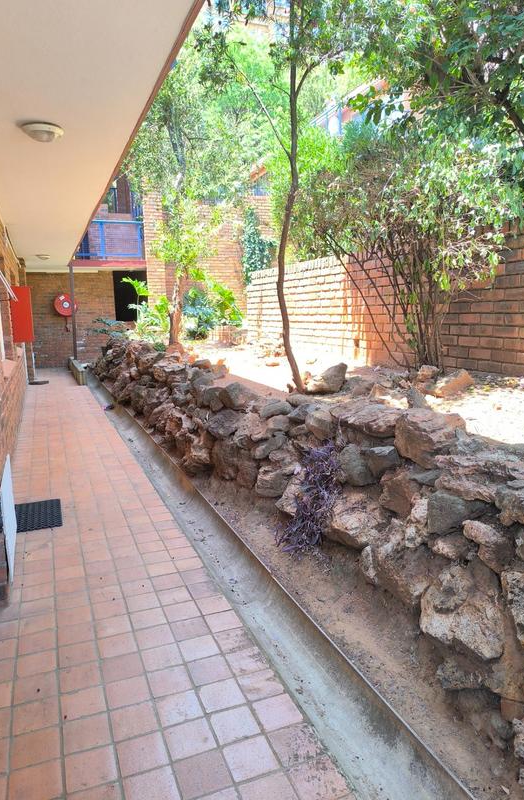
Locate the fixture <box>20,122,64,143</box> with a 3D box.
[{"bbox_3d":[-1.359,-1.641,3.303,0.248,0.070,0.248,-4,10,-22],"label":"fixture"}]

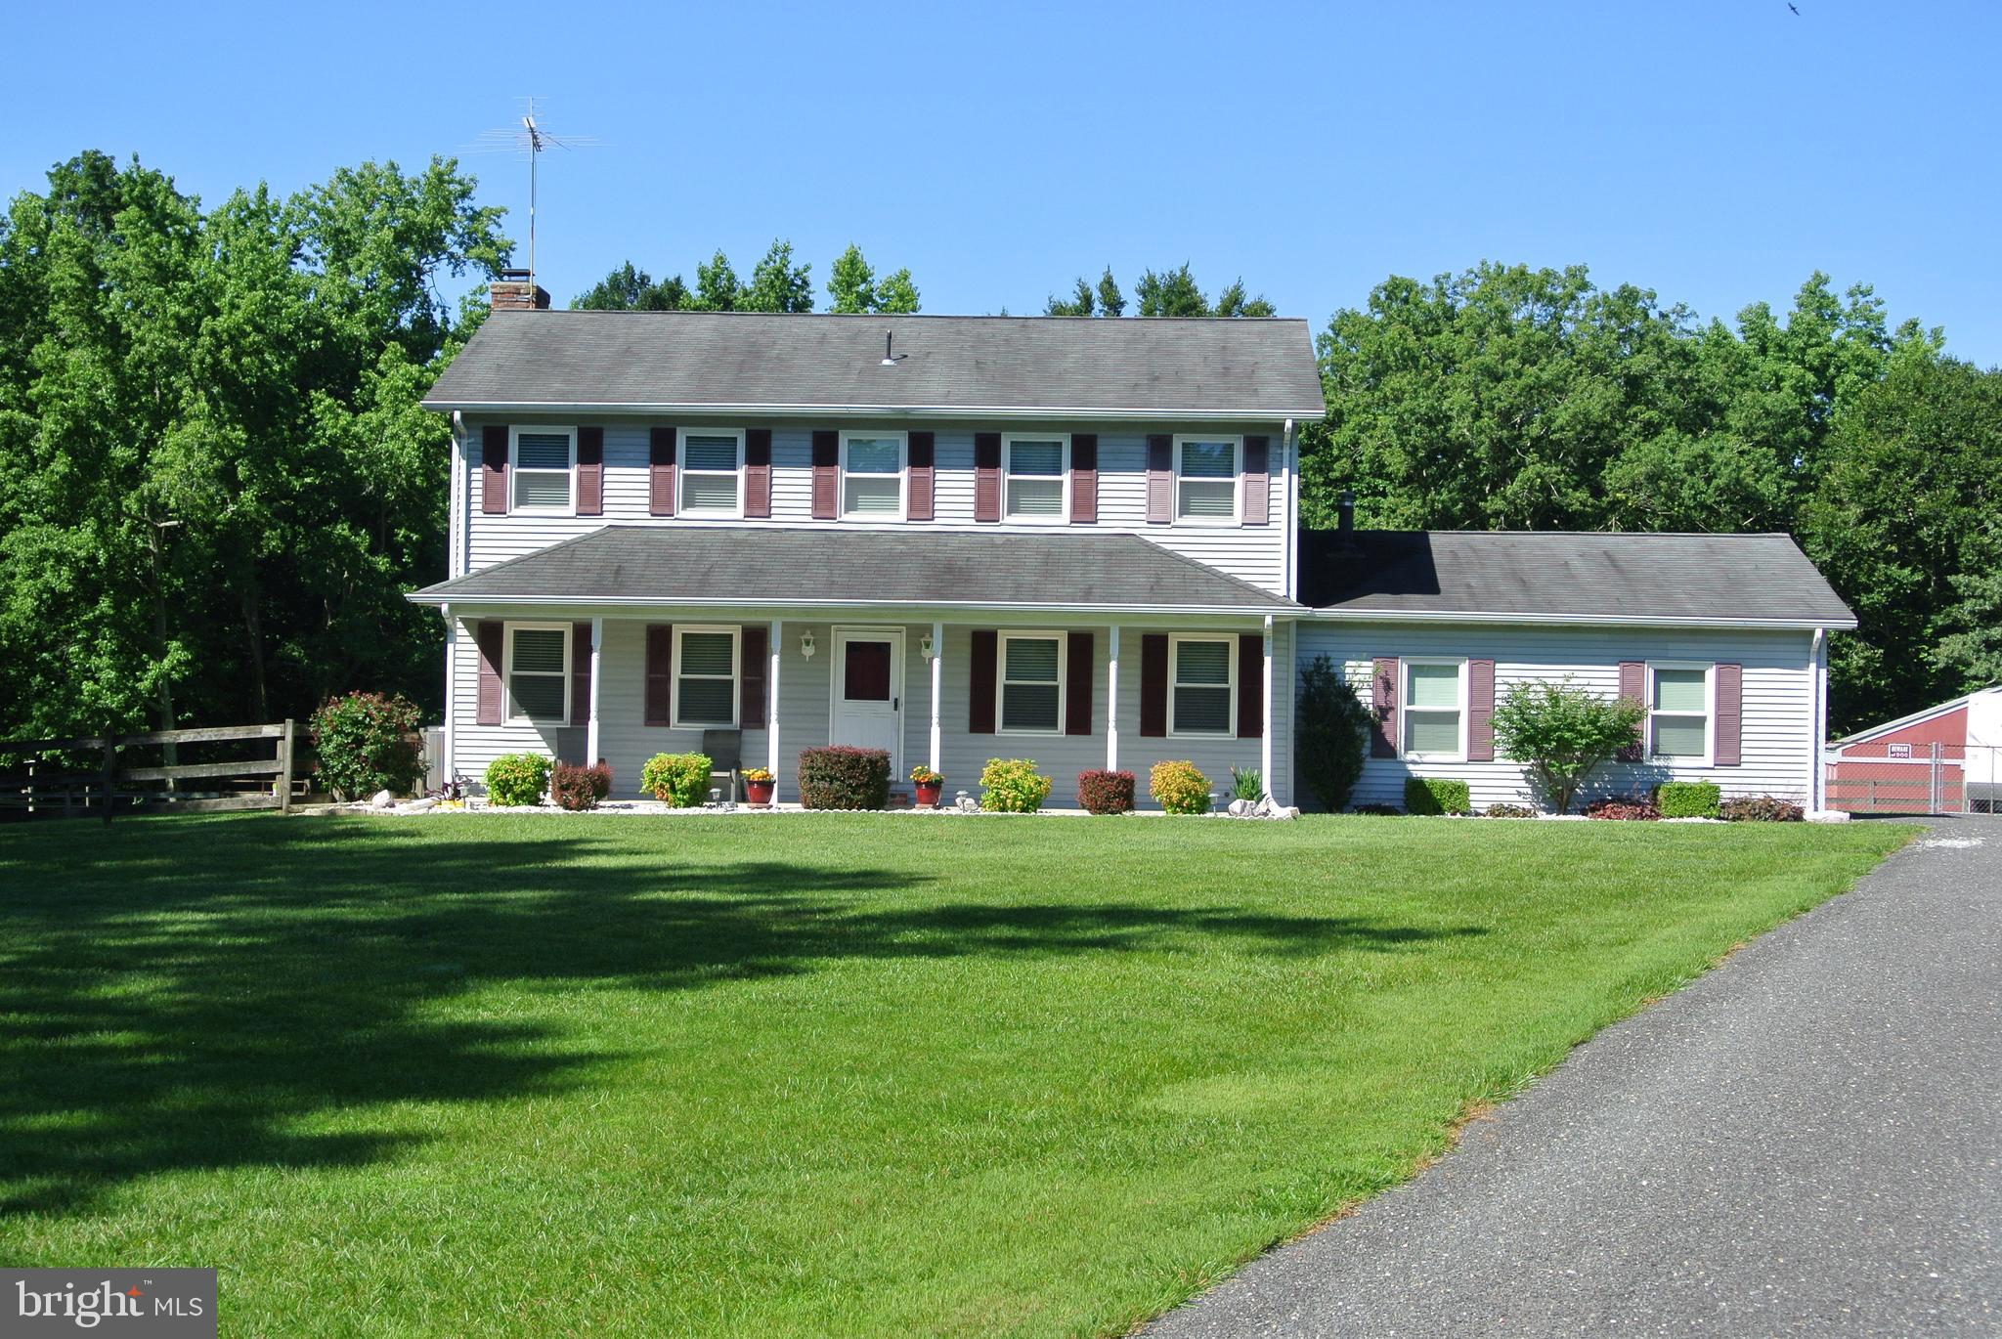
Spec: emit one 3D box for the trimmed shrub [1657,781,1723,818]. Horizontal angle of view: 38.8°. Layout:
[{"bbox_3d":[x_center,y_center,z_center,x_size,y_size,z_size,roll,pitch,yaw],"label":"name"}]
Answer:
[{"bbox_3d":[9.206,1.743,37.981,0.880,0.500,0.680,1,-2,3],"label":"trimmed shrub"}]

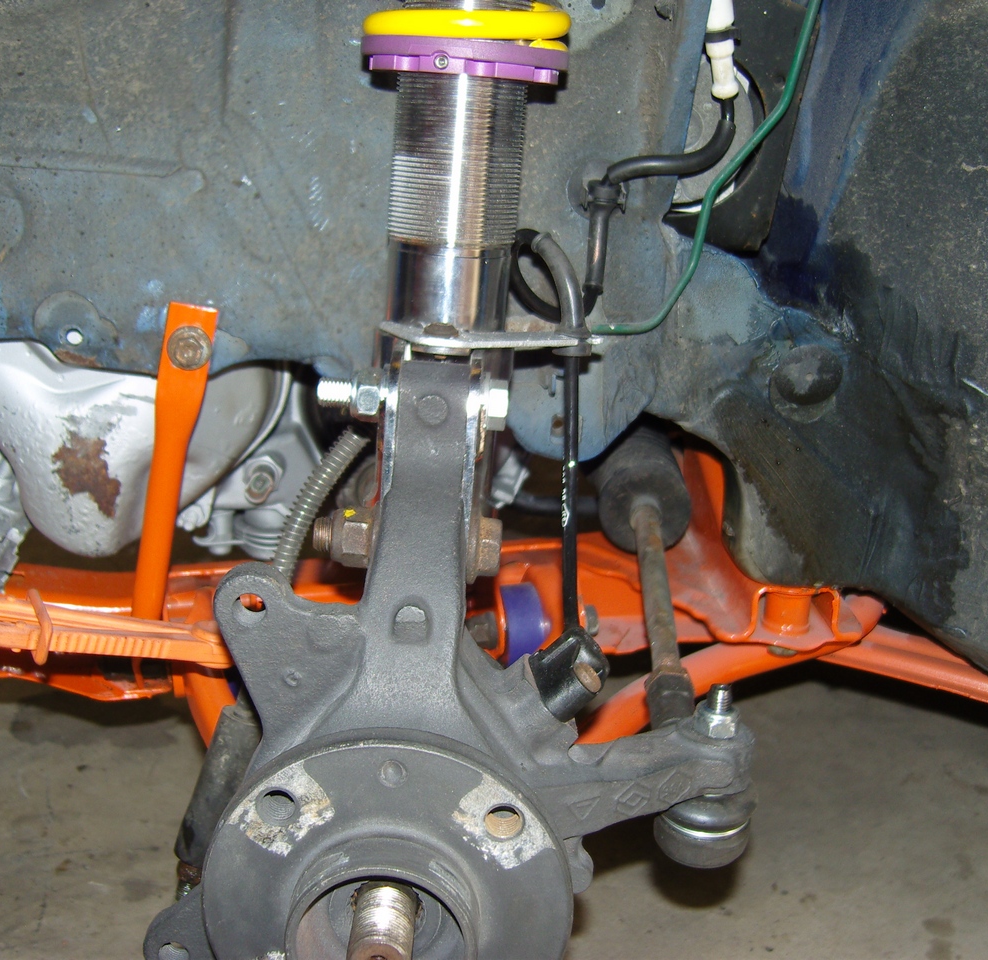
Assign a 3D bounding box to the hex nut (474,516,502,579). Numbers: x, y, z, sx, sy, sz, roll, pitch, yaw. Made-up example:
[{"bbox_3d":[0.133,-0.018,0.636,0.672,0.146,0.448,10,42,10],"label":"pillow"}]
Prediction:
[{"bbox_3d":[-0.002,0.026,0.495,0.011,0.024,0.021,5,-19,1],"label":"hex nut"}]

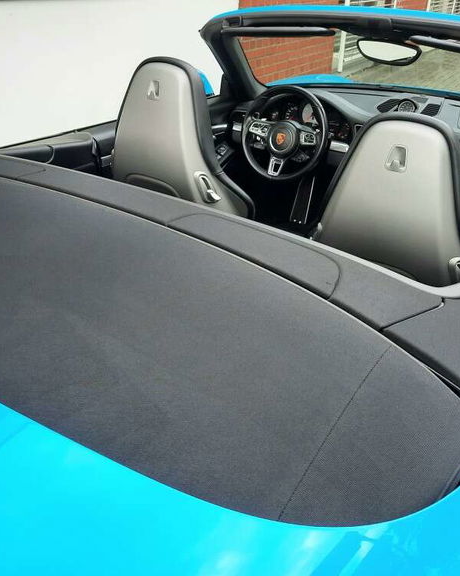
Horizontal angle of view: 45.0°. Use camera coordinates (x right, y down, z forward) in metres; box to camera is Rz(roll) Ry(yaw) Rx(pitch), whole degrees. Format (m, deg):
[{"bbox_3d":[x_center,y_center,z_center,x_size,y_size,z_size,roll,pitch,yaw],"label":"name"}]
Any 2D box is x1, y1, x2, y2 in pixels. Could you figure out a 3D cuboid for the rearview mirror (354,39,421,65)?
[{"bbox_3d":[0.527,-0.786,1.851,0.050,0.068,0.240,-27,41,-31],"label":"rearview mirror"}]

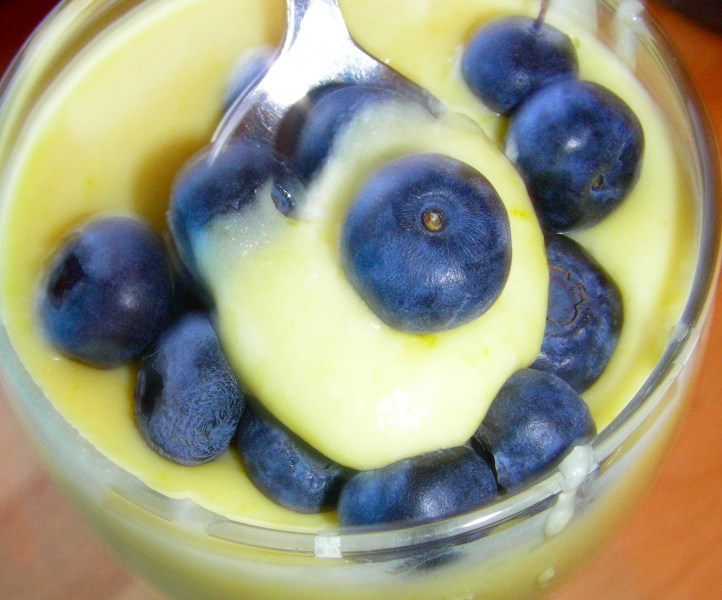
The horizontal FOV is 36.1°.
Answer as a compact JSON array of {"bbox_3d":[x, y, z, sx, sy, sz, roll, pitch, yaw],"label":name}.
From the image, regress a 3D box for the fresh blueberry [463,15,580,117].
[{"bbox_3d":[0.019,-0.027,0.130,0.013,0.012,0.013,0,60,2],"label":"fresh blueberry"}]

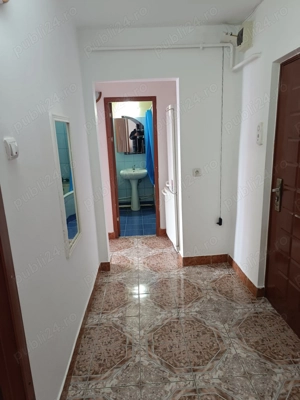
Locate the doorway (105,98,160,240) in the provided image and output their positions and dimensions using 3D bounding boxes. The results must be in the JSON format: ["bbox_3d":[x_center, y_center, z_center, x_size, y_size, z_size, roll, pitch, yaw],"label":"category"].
[{"bbox_3d":[-0.231,-0.416,3.972,0.689,1.987,0.120,-3,14,-2],"label":"doorway"}]

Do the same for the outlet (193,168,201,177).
[{"bbox_3d":[0.509,-0.296,2.977,0.090,0.088,0.027,-3,14,-2],"label":"outlet"}]

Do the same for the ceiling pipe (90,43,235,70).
[{"bbox_3d":[0.132,-1.376,2.684,1.395,0.248,0.042,-3,14,-2],"label":"ceiling pipe"}]

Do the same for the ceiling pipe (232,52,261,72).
[{"bbox_3d":[0.838,-1.214,2.460,0.038,0.040,0.625,-3,14,-2],"label":"ceiling pipe"}]

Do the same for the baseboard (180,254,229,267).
[{"bbox_3d":[0.644,0.694,3.239,0.558,0.106,0.017,-3,14,-2],"label":"baseboard"}]

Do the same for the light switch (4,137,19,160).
[{"bbox_3d":[-0.561,-0.210,1.137,0.022,0.084,0.079,-3,14,-2],"label":"light switch"}]

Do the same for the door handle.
[{"bbox_3d":[1.013,-0.037,2.223,0.063,0.273,0.105,-3,14,-2],"label":"door handle"}]

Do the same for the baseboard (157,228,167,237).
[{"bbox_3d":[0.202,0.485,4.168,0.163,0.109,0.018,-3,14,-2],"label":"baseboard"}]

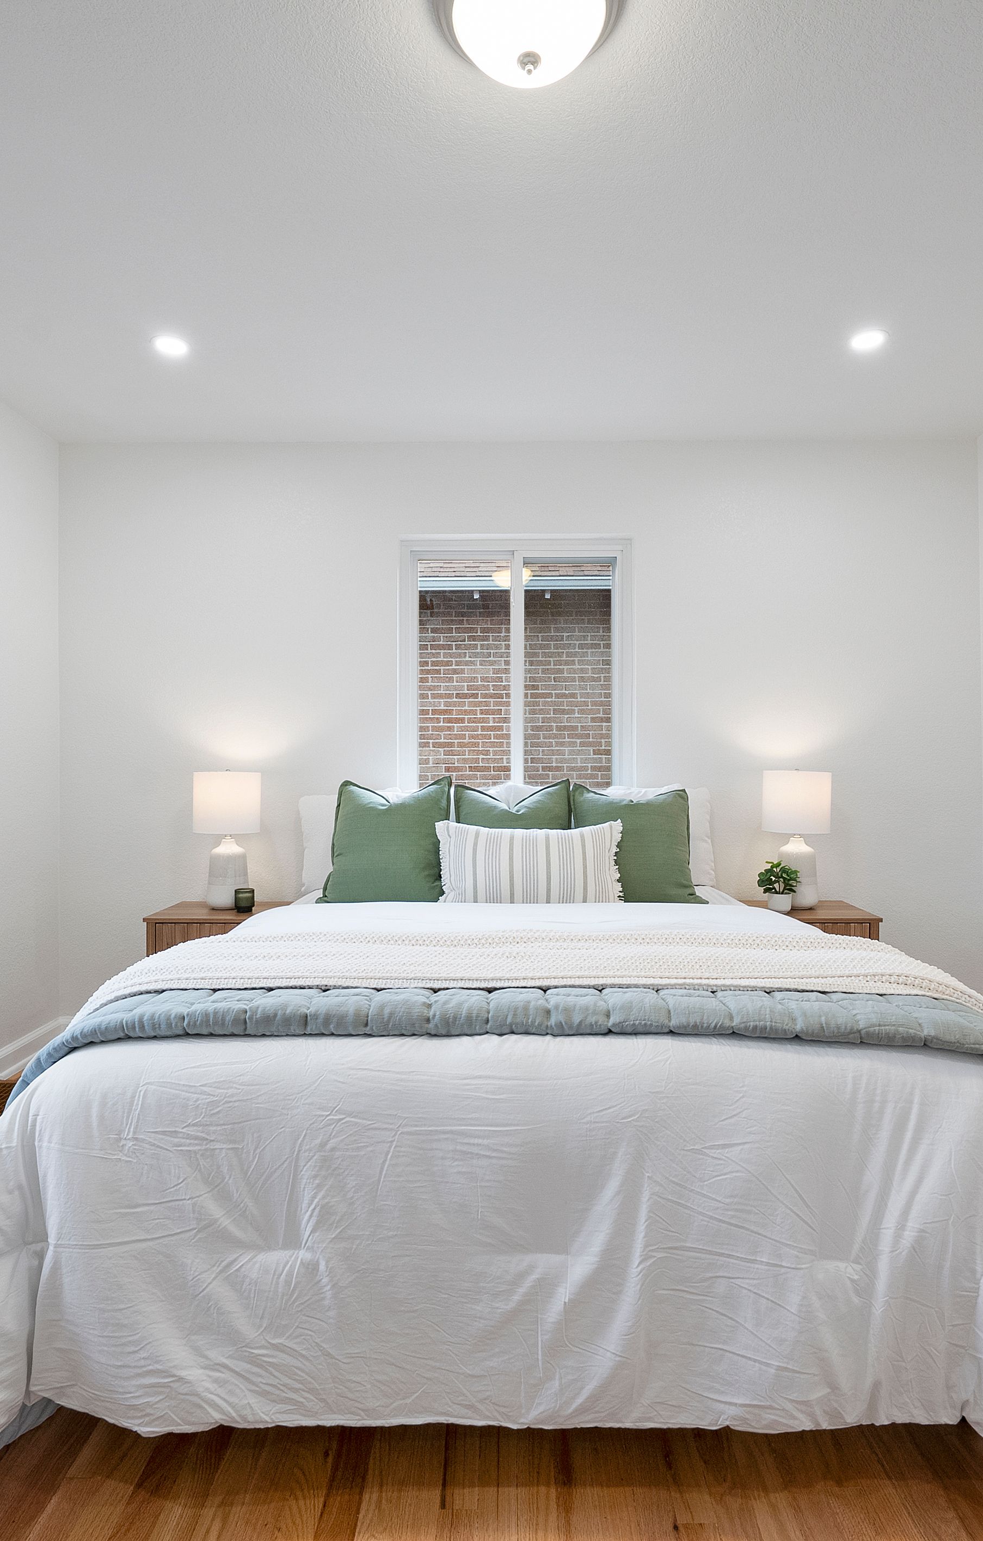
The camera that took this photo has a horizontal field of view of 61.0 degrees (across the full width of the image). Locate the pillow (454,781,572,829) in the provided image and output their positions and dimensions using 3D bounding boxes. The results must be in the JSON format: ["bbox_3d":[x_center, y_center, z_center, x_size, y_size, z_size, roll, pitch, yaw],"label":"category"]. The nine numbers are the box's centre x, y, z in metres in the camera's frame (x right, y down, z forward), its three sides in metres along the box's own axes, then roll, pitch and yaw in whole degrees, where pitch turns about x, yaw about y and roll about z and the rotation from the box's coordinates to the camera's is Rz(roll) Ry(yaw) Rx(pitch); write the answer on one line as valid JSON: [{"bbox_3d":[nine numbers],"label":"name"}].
[{"bbox_3d":[0.078,0.252,3.010,0.450,0.450,0.150,0,-17,1],"label":"pillow"}]

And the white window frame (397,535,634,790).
[{"bbox_3d":[0.100,-0.335,3.370,0.940,1.200,0.100,0,0,1],"label":"white window frame"}]

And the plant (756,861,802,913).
[{"bbox_3d":[1.066,0.415,3.100,0.165,0.205,0.160,0,0,1],"label":"plant"}]

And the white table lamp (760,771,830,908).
[{"bbox_3d":[1.155,0.252,3.160,0.260,0.530,0.260,0,0,1],"label":"white table lamp"}]

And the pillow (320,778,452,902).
[{"bbox_3d":[-0.385,0.250,2.990,0.460,0.450,0.150,0,-17,1],"label":"pillow"}]

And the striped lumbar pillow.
[{"bbox_3d":[0.126,0.318,2.840,0.630,0.330,0.130,0,-17,1],"label":"striped lumbar pillow"}]

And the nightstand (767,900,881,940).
[{"bbox_3d":[1.138,0.808,3.125,0.490,0.585,0.380,0,0,1],"label":"nightstand"}]

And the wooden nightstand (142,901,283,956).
[{"bbox_3d":[-0.980,0.808,3.140,0.490,0.585,0.380,0,0,1],"label":"wooden nightstand"}]

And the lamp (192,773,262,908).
[{"bbox_3d":[-1.010,0.252,3.190,0.260,0.530,0.260,0,0,1],"label":"lamp"}]

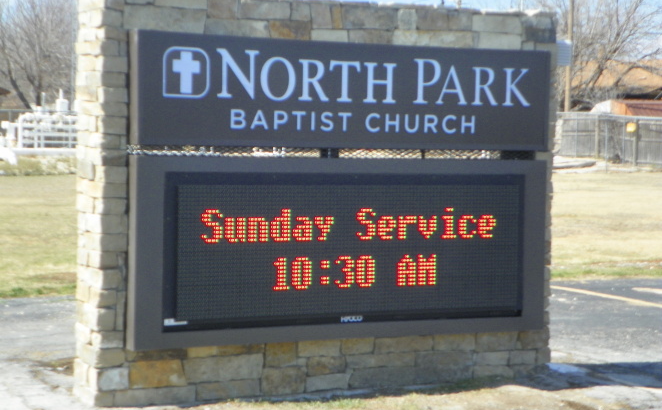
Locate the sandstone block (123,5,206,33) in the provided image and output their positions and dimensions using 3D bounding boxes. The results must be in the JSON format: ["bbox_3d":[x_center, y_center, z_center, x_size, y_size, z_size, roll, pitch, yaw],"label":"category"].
[{"bbox_3d":[-0.821,-0.891,7.204,0.423,0.118,0.120,0,2,-28],"label":"sandstone block"}]

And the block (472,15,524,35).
[{"bbox_3d":[0.870,-0.974,8.088,0.318,0.096,0.120,0,2,-28],"label":"block"}]

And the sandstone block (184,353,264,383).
[{"bbox_3d":[-0.560,0.820,7.534,0.428,0.128,0.130,0,2,-27],"label":"sandstone block"}]

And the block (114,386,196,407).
[{"bbox_3d":[-0.888,0.941,7.372,0.426,0.083,0.130,0,2,-27],"label":"block"}]

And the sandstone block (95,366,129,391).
[{"bbox_3d":[-1.031,0.802,6.945,0.148,0.107,0.120,0,2,-27],"label":"sandstone block"}]

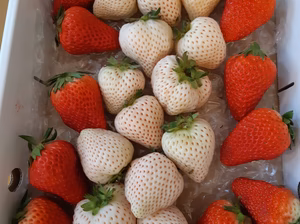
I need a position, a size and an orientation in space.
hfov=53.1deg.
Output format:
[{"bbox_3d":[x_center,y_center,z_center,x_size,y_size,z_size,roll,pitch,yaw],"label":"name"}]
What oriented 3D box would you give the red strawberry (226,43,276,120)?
[{"bbox_3d":[0.089,-0.027,0.266,0.044,0.041,0.071,16,81,4],"label":"red strawberry"}]

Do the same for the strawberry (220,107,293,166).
[{"bbox_3d":[0.088,0.021,0.247,0.067,0.037,0.040,-28,78,-3],"label":"strawberry"}]

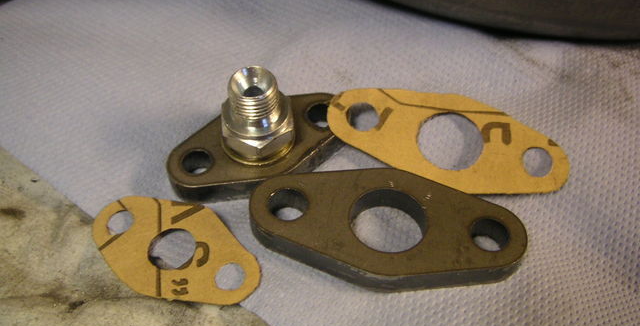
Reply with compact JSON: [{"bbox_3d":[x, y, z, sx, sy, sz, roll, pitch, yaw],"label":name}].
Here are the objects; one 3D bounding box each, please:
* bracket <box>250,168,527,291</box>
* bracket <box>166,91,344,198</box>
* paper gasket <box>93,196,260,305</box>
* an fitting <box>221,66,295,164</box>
[{"bbox_3d":[0.017,0.017,0.185,0.072,0.009,0.033,8,54,4],"label":"bracket"},{"bbox_3d":[-0.016,-0.005,0.200,0.054,0.008,0.028,-22,58,-17],"label":"bracket"},{"bbox_3d":[-0.038,0.022,0.184,0.054,0.001,0.029,21,59,25],"label":"paper gasket"},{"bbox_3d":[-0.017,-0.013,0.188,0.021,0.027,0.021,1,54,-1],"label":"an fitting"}]

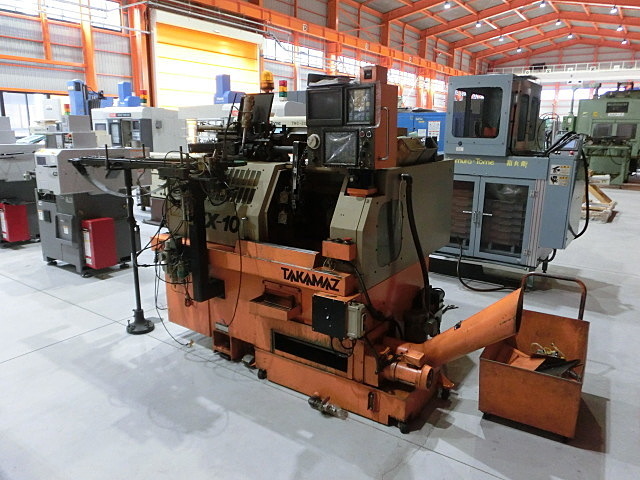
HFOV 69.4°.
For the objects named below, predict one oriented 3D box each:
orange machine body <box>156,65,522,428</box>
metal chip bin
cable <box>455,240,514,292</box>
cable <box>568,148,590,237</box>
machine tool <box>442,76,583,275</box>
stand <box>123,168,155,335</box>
[{"bbox_3d":[0.103,-0.105,3.095,2.338,1.806,1.372,8,14,34],"label":"orange machine body"},{"bbox_3d":[1.260,0.603,2.631,0.441,0.616,0.882,7,13,31],"label":"metal chip bin"},{"bbox_3d":[1.678,0.282,4.779,0.602,0.420,0.266,9,14,36],"label":"cable"},{"bbox_3d":[2.522,-0.420,4.432,0.140,0.896,0.224,9,14,36],"label":"cable"},{"bbox_3d":[2.145,-0.650,5.107,1.344,2.128,1.092,9,14,36],"label":"machine tool"},{"bbox_3d":[-1.405,0.078,3.510,0.224,1.260,0.224,8,14,34],"label":"stand"}]

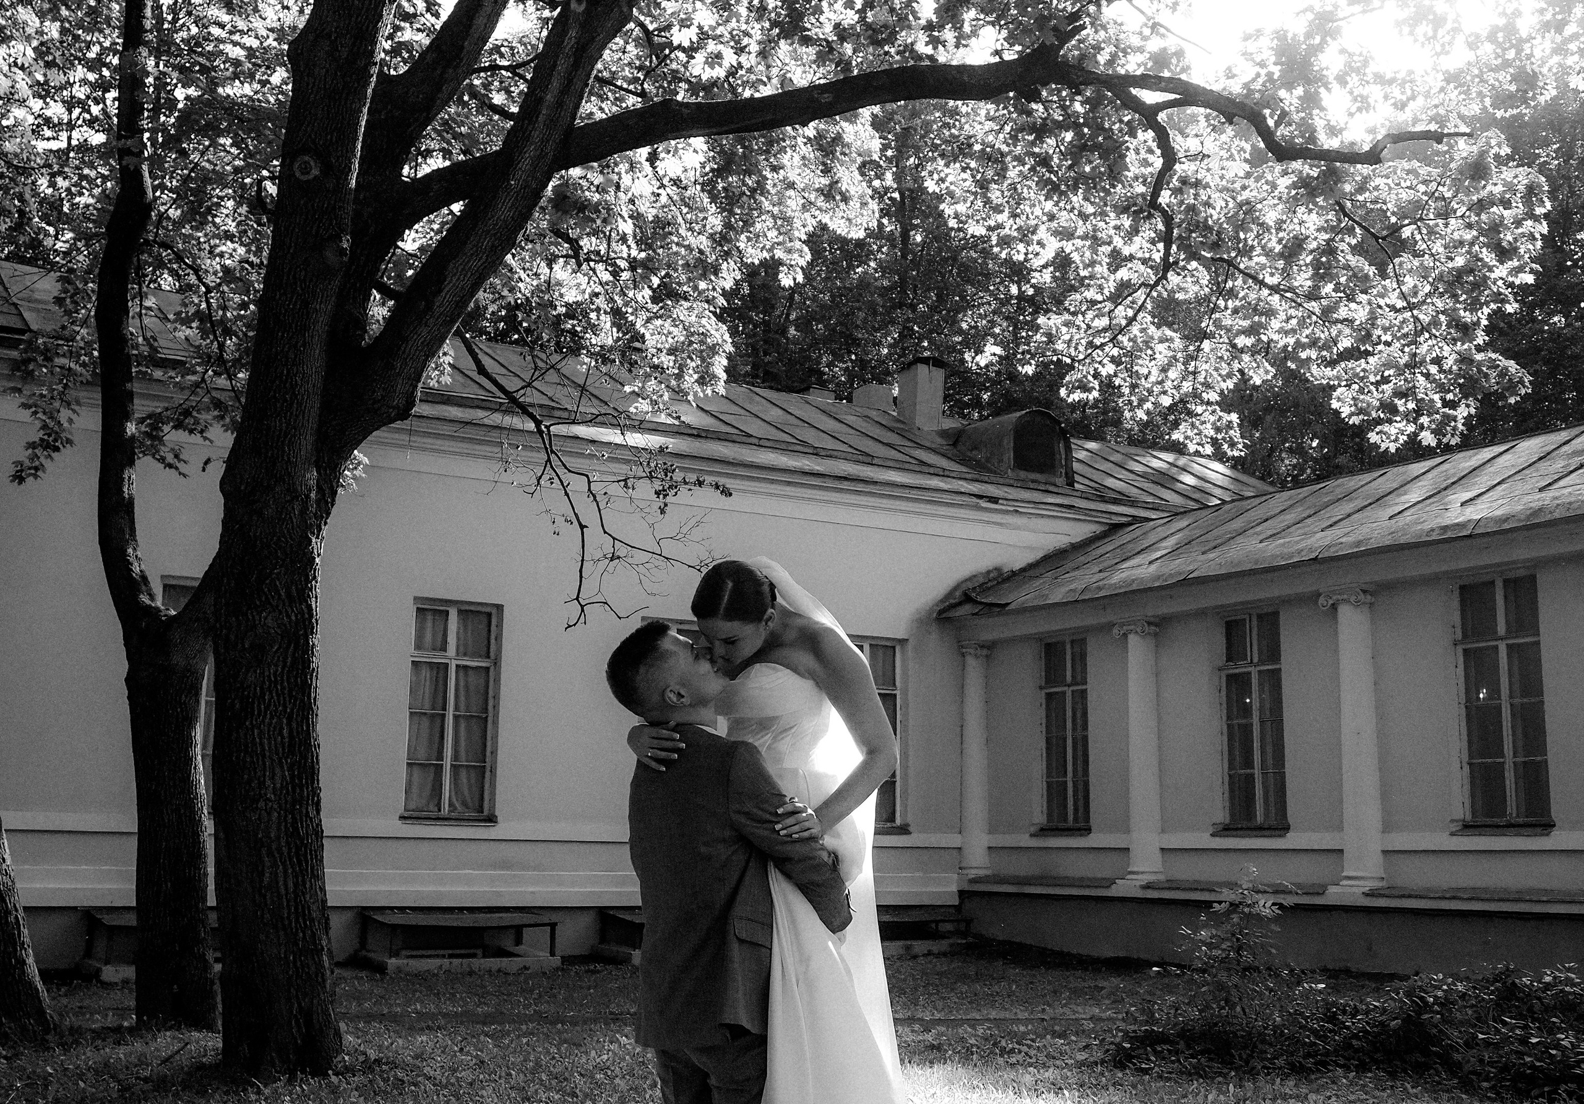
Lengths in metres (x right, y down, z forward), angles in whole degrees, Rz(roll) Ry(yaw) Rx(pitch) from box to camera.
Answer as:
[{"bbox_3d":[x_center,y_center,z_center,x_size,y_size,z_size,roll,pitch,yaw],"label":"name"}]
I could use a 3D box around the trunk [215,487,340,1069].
[{"bbox_3d":[-3.038,1.371,10.750,0.700,3.380,0.680,-3,-9,0],"label":"trunk"}]

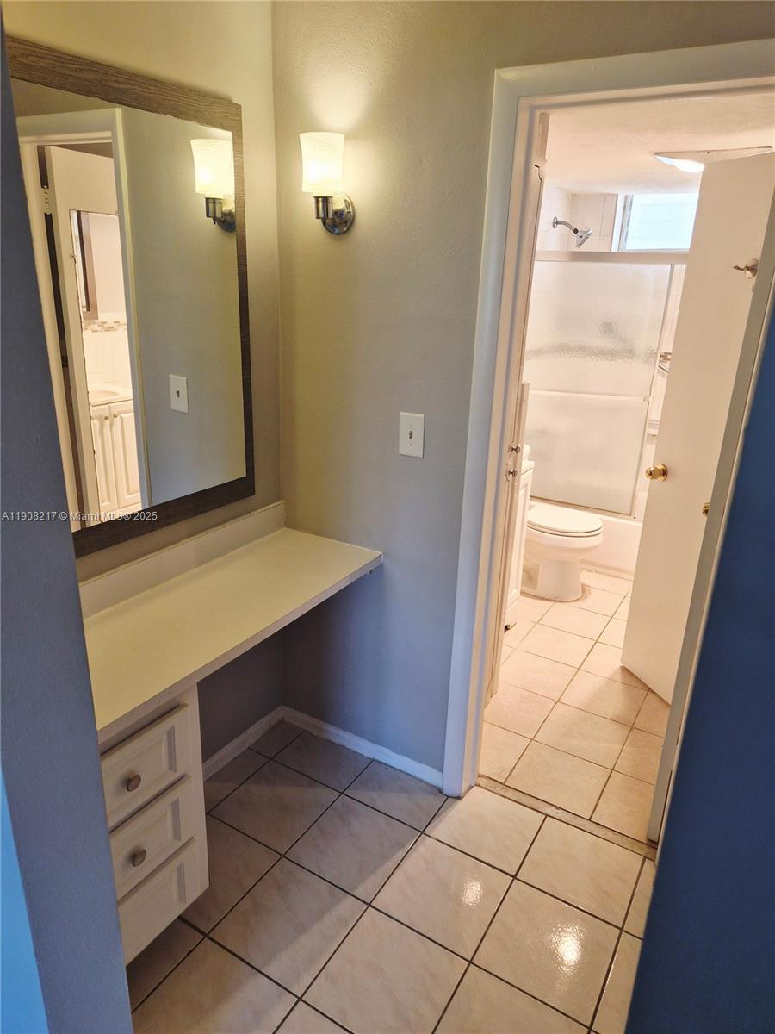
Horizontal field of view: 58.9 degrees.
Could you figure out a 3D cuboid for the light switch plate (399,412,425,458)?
[{"bbox_3d":[0.070,-0.239,2.017,0.079,0.124,0.008,13,23,29],"label":"light switch plate"}]

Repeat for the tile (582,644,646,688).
[{"bbox_3d":[1.073,0.681,3.152,0.299,0.010,0.297,13,23,29],"label":"tile"}]

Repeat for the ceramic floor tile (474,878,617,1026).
[{"bbox_3d":[0.423,1.127,1.801,0.301,0.010,0.303,14,23,28],"label":"ceramic floor tile"}]

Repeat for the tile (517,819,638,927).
[{"bbox_3d":[0.578,1.046,2.042,0.300,0.010,0.282,13,23,29],"label":"tile"}]

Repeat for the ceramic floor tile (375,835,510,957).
[{"bbox_3d":[0.162,1.064,1.947,0.300,0.010,0.302,13,23,29],"label":"ceramic floor tile"}]

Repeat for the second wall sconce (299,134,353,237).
[{"bbox_3d":[-0.168,-0.897,1.862,0.118,0.240,0.143,14,23,28],"label":"second wall sconce"}]

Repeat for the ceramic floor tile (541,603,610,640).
[{"bbox_3d":[0.971,0.537,3.541,0.299,0.010,0.297,13,23,29],"label":"ceramic floor tile"}]

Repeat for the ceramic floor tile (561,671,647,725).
[{"bbox_3d":[0.909,0.756,2.885,0.296,0.010,0.296,14,23,28],"label":"ceramic floor tile"}]

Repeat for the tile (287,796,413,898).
[{"bbox_3d":[-0.100,1.002,2.093,0.301,0.010,0.303,14,23,28],"label":"tile"}]

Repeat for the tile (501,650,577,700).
[{"bbox_3d":[0.653,0.695,3.028,0.296,0.010,0.296,14,23,28],"label":"tile"}]

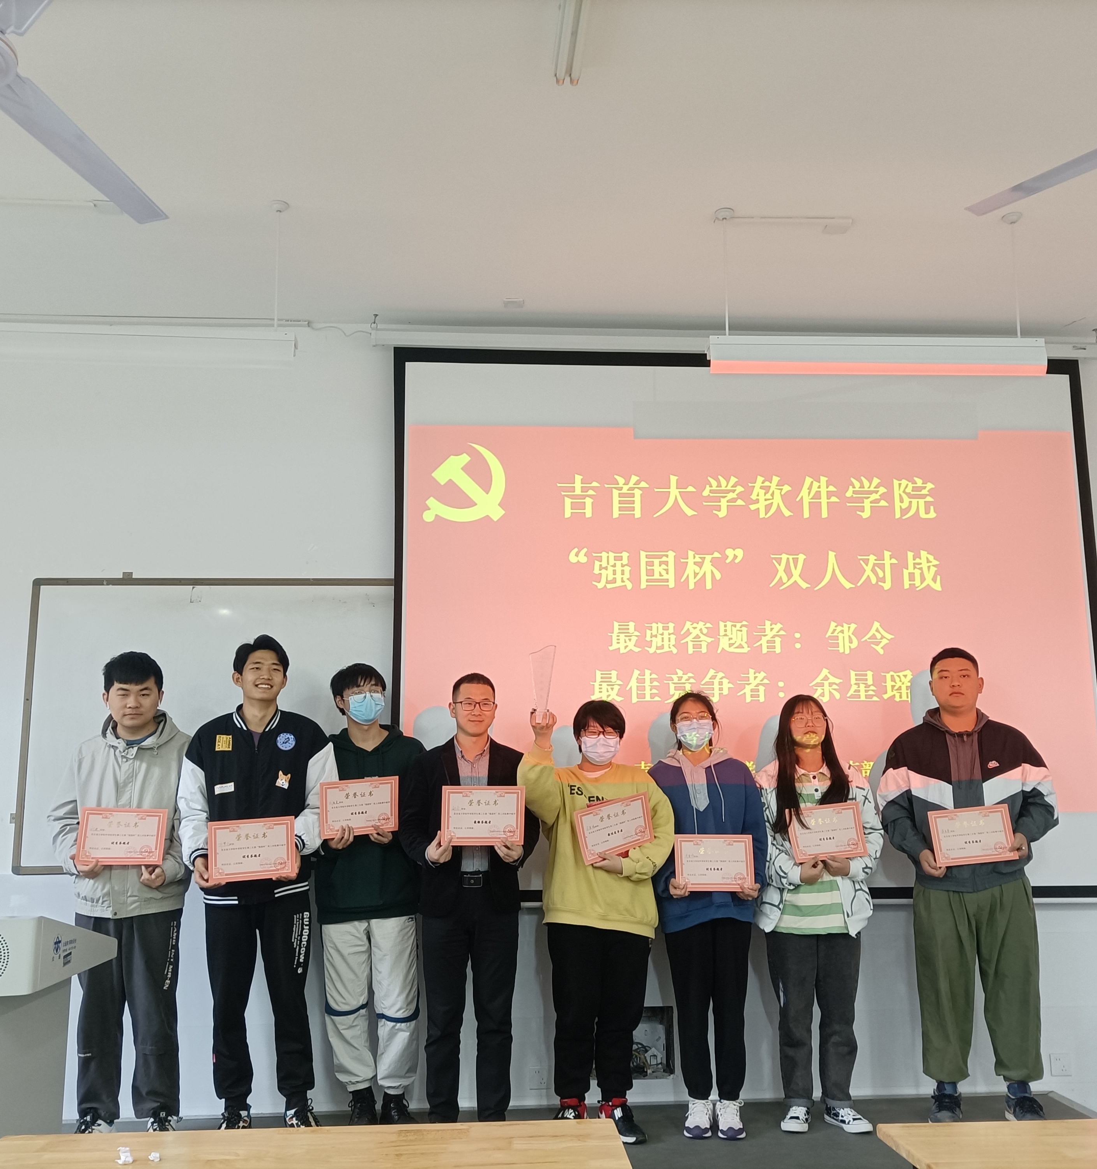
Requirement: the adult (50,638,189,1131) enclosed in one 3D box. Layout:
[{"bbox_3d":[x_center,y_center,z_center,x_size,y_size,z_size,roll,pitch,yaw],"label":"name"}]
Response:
[{"bbox_3d":[-1.637,1.145,4.456,0.533,1.805,0.380,2,-11,-12],"label":"adult"}]

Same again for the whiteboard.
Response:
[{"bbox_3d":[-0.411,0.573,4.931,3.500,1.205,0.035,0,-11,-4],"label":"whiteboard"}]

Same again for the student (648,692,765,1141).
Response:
[{"bbox_3d":[0.605,1.219,4.477,0.465,1.620,0.380,-1,-11,2],"label":"student"}]

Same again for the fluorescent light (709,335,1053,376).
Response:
[{"bbox_3d":[1.177,-0.804,4.239,1.228,0.151,0.150,0,-11,-4],"label":"fluorescent light"}]

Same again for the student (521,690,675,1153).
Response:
[{"bbox_3d":[0.194,1.233,4.442,0.594,1.587,0.380,0,-11,-1],"label":"student"}]

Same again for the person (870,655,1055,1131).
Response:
[{"bbox_3d":[1.662,1.145,4.640,0.700,1.803,0.380,-2,-11,7],"label":"person"}]

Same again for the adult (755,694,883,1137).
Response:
[{"bbox_3d":[1.052,1.224,4.512,0.505,1.613,0.380,-1,-11,4],"label":"adult"}]

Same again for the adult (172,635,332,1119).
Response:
[{"bbox_3d":[-1.124,1.114,4.487,0.591,1.866,0.380,1,-11,-9],"label":"adult"}]

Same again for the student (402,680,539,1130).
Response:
[{"bbox_3d":[-0.308,1.194,4.527,0.548,1.707,0.380,0,-11,-4],"label":"student"}]

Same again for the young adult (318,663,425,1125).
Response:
[{"bbox_3d":[-0.695,1.181,4.565,0.450,1.755,0.380,1,-11,-6],"label":"young adult"}]

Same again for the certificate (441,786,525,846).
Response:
[{"bbox_3d":[-0.238,0.846,4.281,0.298,0.212,0.012,0,-11,-4],"label":"certificate"}]

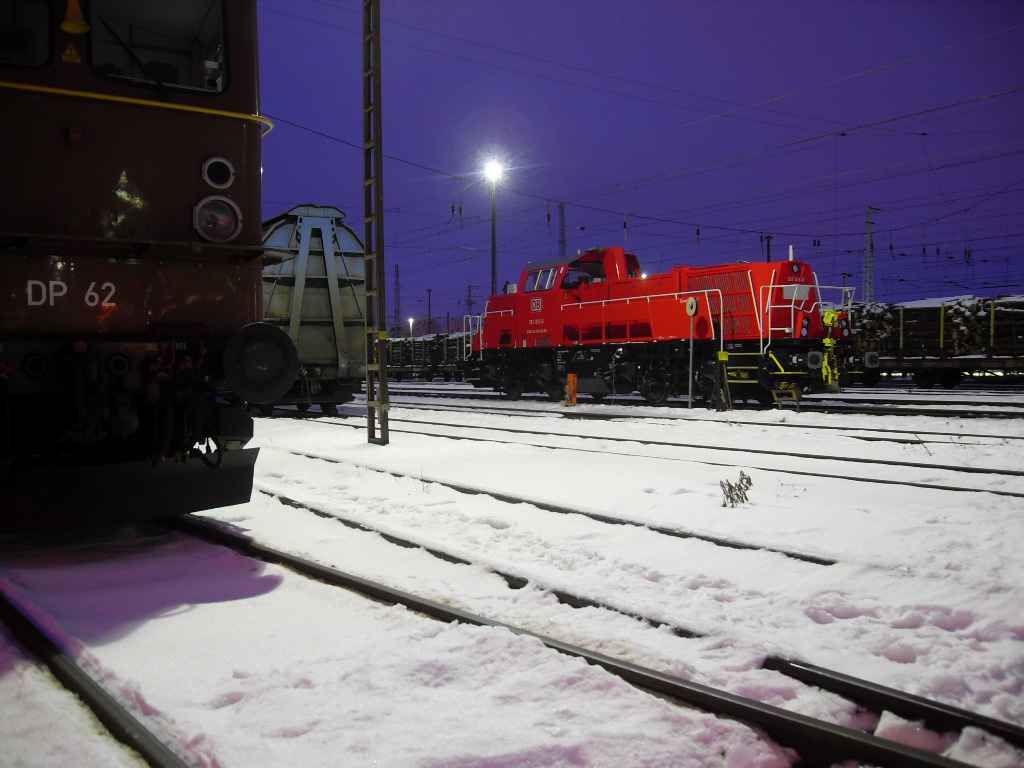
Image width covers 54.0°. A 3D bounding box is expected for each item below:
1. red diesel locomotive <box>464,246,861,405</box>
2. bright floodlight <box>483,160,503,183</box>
[{"bbox_3d":[3.197,-1.682,28.654,3.070,4.270,15.600,0,1,-31],"label":"red diesel locomotive"},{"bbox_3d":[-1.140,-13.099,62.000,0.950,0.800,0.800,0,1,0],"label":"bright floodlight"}]

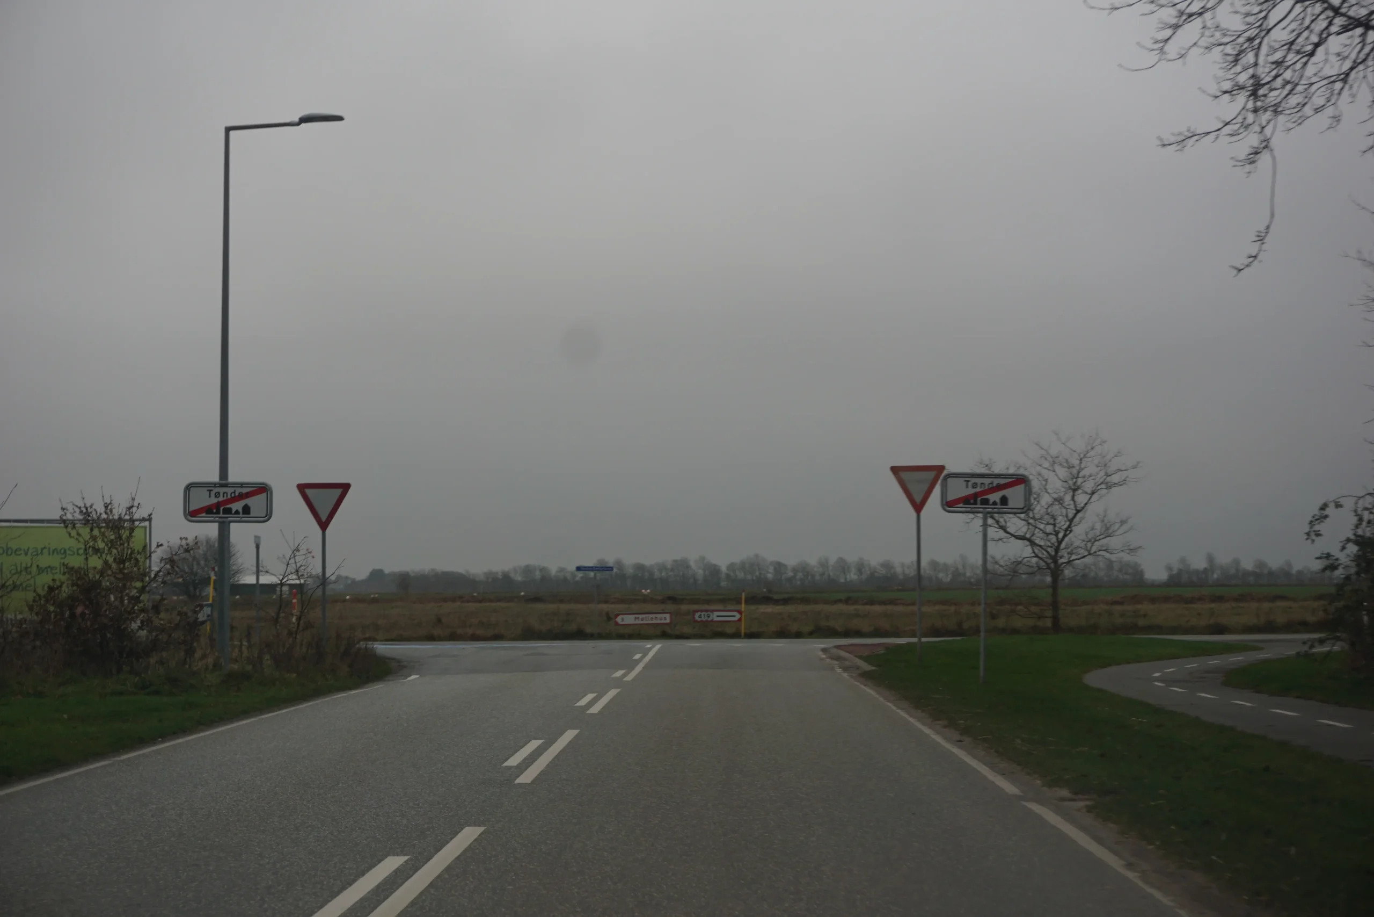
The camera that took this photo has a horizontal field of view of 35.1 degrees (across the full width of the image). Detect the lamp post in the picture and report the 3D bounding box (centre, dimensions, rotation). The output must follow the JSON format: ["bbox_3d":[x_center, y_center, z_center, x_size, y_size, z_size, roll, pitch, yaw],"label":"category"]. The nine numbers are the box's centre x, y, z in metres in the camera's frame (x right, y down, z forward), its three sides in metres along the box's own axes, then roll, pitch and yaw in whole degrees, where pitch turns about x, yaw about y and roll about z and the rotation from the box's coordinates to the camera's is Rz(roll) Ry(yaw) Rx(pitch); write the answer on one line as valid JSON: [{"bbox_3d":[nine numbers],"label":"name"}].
[{"bbox_3d":[-6.381,-1.095,34.056,1.910,8.704,0.330,0,-3,1],"label":"lamp post"}]

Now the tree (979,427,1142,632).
[{"bbox_3d":[10.127,2.017,60.163,4.750,5.531,4.600,0,-3,1],"label":"tree"}]

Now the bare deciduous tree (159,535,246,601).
[{"bbox_3d":[-62.335,14.022,280.248,10.700,8.419,10.000,0,-3,1],"label":"bare deciduous tree"}]

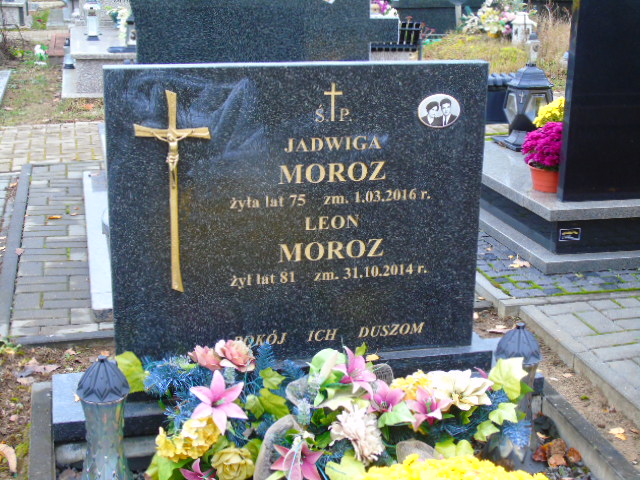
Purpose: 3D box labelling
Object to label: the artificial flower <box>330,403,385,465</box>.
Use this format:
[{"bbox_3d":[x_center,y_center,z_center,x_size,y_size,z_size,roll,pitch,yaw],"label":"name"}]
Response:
[{"bbox_3d":[0.091,0.469,2.420,0.126,0.140,0.095,2,-14,2],"label":"artificial flower"}]

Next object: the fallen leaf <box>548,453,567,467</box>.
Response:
[{"bbox_3d":[0.651,0.602,2.738,0.046,0.030,0.038,-3,17,-13],"label":"fallen leaf"}]

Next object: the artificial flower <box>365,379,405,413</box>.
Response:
[{"bbox_3d":[0.163,0.392,2.500,0.105,0.100,0.070,2,-24,4],"label":"artificial flower"}]

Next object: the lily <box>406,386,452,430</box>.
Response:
[{"bbox_3d":[0.271,0.417,2.470,0.113,0.113,0.070,3,-19,7],"label":"lily"}]

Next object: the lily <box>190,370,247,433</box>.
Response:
[{"bbox_3d":[-0.256,0.406,2.514,0.142,0.155,0.065,-1,-5,-6],"label":"lily"}]

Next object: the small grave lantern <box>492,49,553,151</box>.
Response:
[{"bbox_3d":[1.082,-0.688,5.027,0.260,0.430,0.260,-3,16,-12],"label":"small grave lantern"}]

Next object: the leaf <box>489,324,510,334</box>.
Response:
[{"bbox_3d":[0.613,0.307,3.410,0.074,0.020,0.070,4,16,11],"label":"leaf"}]

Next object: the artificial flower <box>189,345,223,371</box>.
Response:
[{"bbox_3d":[-0.296,0.305,2.580,0.090,0.070,0.080,6,7,17],"label":"artificial flower"}]

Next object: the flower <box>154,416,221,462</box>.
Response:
[{"bbox_3d":[-0.328,0.493,2.469,0.165,0.105,0.120,-2,17,-8],"label":"flower"}]

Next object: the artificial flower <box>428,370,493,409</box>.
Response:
[{"bbox_3d":[0.352,0.378,2.500,0.155,0.070,0.115,3,56,8],"label":"artificial flower"}]

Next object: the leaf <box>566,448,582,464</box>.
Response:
[{"bbox_3d":[0.700,0.595,2.745,0.042,0.032,0.035,-3,17,-13],"label":"leaf"}]

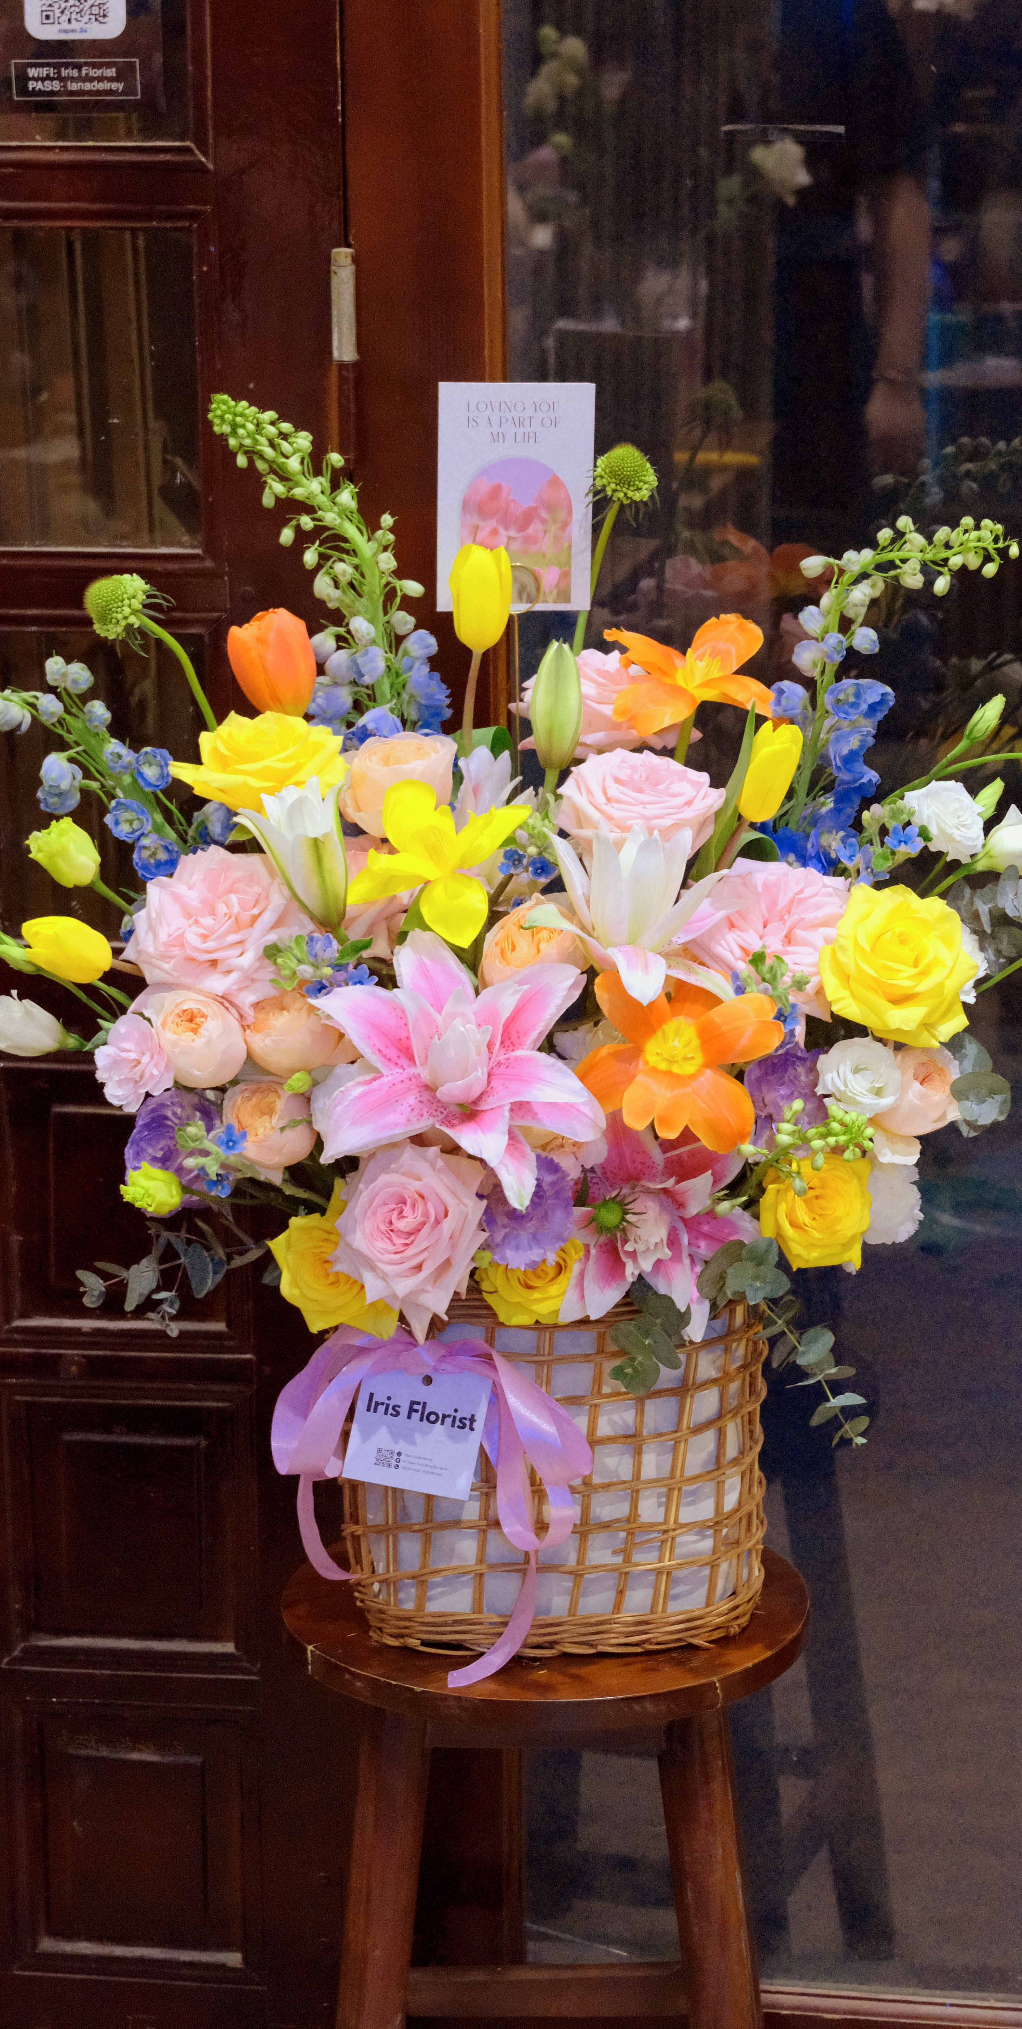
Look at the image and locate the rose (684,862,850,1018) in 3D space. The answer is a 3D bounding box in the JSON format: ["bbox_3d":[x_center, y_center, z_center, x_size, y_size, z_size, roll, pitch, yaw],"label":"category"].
[{"bbox_3d":[0.148,-0.043,2.443,0.100,0.098,0.070,1,-12,-6],"label":"rose"}]

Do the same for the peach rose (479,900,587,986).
[{"bbox_3d":[0.013,-0.039,2.450,0.062,0.060,0.055,1,-27,9],"label":"peach rose"}]

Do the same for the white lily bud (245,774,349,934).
[{"bbox_3d":[-0.129,-0.097,2.560,0.056,0.094,0.054,-12,13,8],"label":"white lily bud"}]

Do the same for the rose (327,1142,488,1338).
[{"bbox_3d":[-0.060,0.134,2.489,0.093,0.118,0.075,1,6,8],"label":"rose"}]

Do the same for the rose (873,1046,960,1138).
[{"bbox_3d":[0.240,0.047,2.514,0.062,0.062,0.055,-5,-8,-22],"label":"rose"}]

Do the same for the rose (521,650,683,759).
[{"bbox_3d":[0.056,-0.191,2.610,0.100,0.072,0.095,-1,22,0],"label":"rose"}]

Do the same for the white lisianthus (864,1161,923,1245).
[{"bbox_3d":[0.218,0.109,2.450,0.045,0.050,0.042,-6,3,-24],"label":"white lisianthus"}]

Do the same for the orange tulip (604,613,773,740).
[{"bbox_3d":[0.107,-0.203,2.542,0.102,0.070,0.090,-1,13,0],"label":"orange tulip"}]

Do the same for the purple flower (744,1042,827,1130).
[{"bbox_3d":[0.158,0.046,2.450,0.057,0.061,0.048,-3,-5,-9],"label":"purple flower"}]

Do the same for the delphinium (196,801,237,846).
[{"bbox_3d":[-0.181,-0.118,2.610,0.027,0.029,0.026,-4,12,-11],"label":"delphinium"}]

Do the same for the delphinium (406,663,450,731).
[{"bbox_3d":[-0.050,-0.190,2.544,0.030,0.038,0.030,-1,53,-32],"label":"delphinium"}]

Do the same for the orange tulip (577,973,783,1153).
[{"bbox_3d":[0.100,0.028,2.510,0.120,0.108,0.062,-2,-14,-3],"label":"orange tulip"}]

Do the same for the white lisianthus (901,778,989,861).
[{"bbox_3d":[0.256,-0.114,2.500,0.050,0.048,0.039,-5,-9,-17],"label":"white lisianthus"}]

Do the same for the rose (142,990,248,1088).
[{"bbox_3d":[-0.185,0.014,2.475,0.059,0.059,0.053,-13,-33,9],"label":"rose"}]

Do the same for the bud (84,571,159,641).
[{"bbox_3d":[-0.233,-0.243,2.531,0.041,0.039,0.040,12,-1,43],"label":"bud"}]

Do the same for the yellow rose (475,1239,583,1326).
[{"bbox_3d":[0.011,0.160,2.560,0.067,0.064,0.050,-1,3,-2],"label":"yellow rose"}]

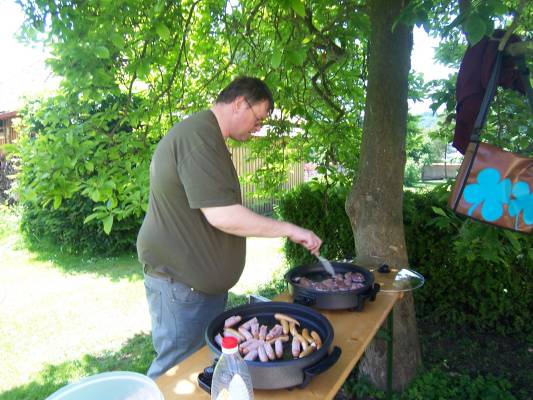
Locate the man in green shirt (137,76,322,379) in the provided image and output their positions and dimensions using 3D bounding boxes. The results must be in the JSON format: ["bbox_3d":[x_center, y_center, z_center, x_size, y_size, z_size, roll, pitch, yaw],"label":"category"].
[{"bbox_3d":[-0.144,0.370,1.609,0.780,1.780,0.570,-4,9,-20],"label":"man in green shirt"}]

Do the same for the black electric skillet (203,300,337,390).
[{"bbox_3d":[0.006,0.501,1.216,0.490,0.115,0.470,-1,8,0],"label":"black electric skillet"}]

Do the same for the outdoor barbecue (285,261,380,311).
[{"bbox_3d":[0.311,0.424,1.719,0.480,0.115,0.460,-1,8,0],"label":"outdoor barbecue"}]

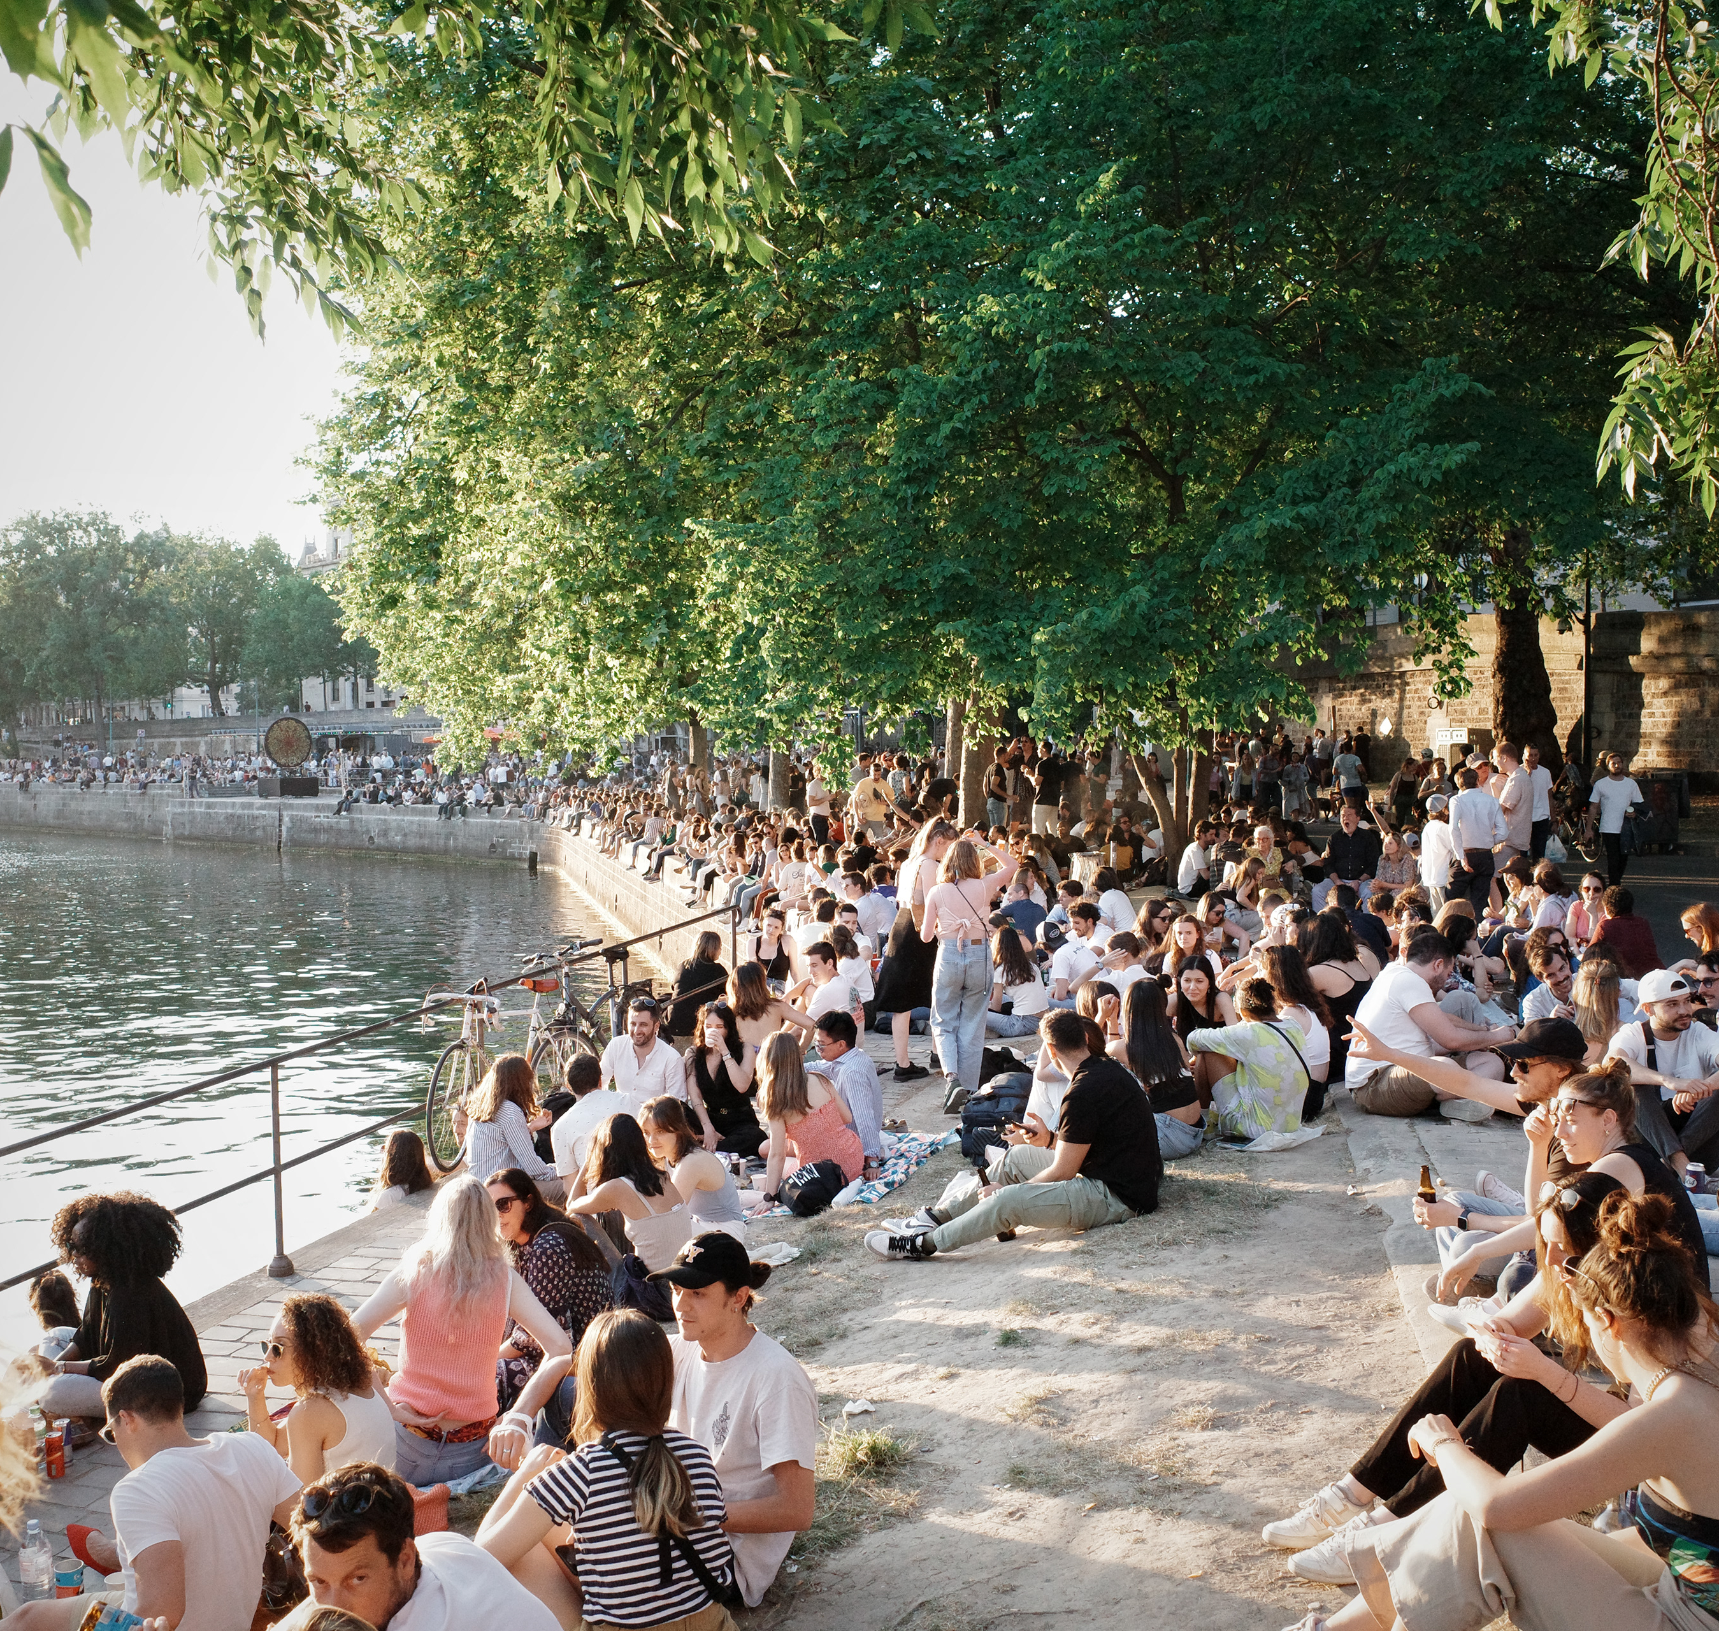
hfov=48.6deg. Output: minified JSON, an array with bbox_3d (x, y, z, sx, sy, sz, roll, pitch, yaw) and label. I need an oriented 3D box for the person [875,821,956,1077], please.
[{"bbox_3d":[0.343,0.858,12.200,0.480,1.660,0.460,-2,3,-30],"label":"person"}]

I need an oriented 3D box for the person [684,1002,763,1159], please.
[{"bbox_3d":[-0.694,1.379,9.800,0.550,0.810,0.660,0,3,3],"label":"person"}]

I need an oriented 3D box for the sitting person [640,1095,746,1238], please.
[{"bbox_3d":[-0.873,1.724,9.300,0.700,0.701,0.500,0,2,24],"label":"sitting person"}]

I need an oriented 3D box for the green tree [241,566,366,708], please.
[{"bbox_3d":[-31.995,-9.947,110.000,7.800,8.800,7.600,-1,2,-18],"label":"green tree"}]

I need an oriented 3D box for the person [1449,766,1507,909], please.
[{"bbox_3d":[5.329,0.478,16.400,0.500,1.760,0.340,0,3,24],"label":"person"}]

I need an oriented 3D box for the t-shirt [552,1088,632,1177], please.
[{"bbox_3d":[-1.219,1.469,8.700,0.440,0.520,0.330,1,3,37],"label":"t-shirt"}]

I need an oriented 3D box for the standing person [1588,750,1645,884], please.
[{"bbox_3d":[8.513,0.161,21.400,0.600,1.770,0.420,0,3,7],"label":"standing person"}]

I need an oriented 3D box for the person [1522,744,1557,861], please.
[{"bbox_3d":[7.480,0.104,21.000,0.480,1.770,0.340,1,2,34],"label":"person"}]

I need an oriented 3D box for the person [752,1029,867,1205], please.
[{"bbox_3d":[-0.292,1.529,9.850,0.550,0.841,0.750,-1,2,-30],"label":"person"}]

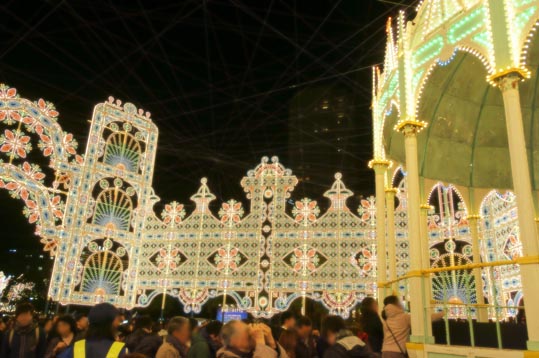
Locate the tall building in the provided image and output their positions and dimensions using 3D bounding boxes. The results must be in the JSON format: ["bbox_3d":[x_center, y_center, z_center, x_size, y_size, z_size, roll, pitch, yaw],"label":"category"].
[{"bbox_3d":[28.636,13.098,228.199,38.000,127.000,34.000,3,-18,2],"label":"tall building"}]

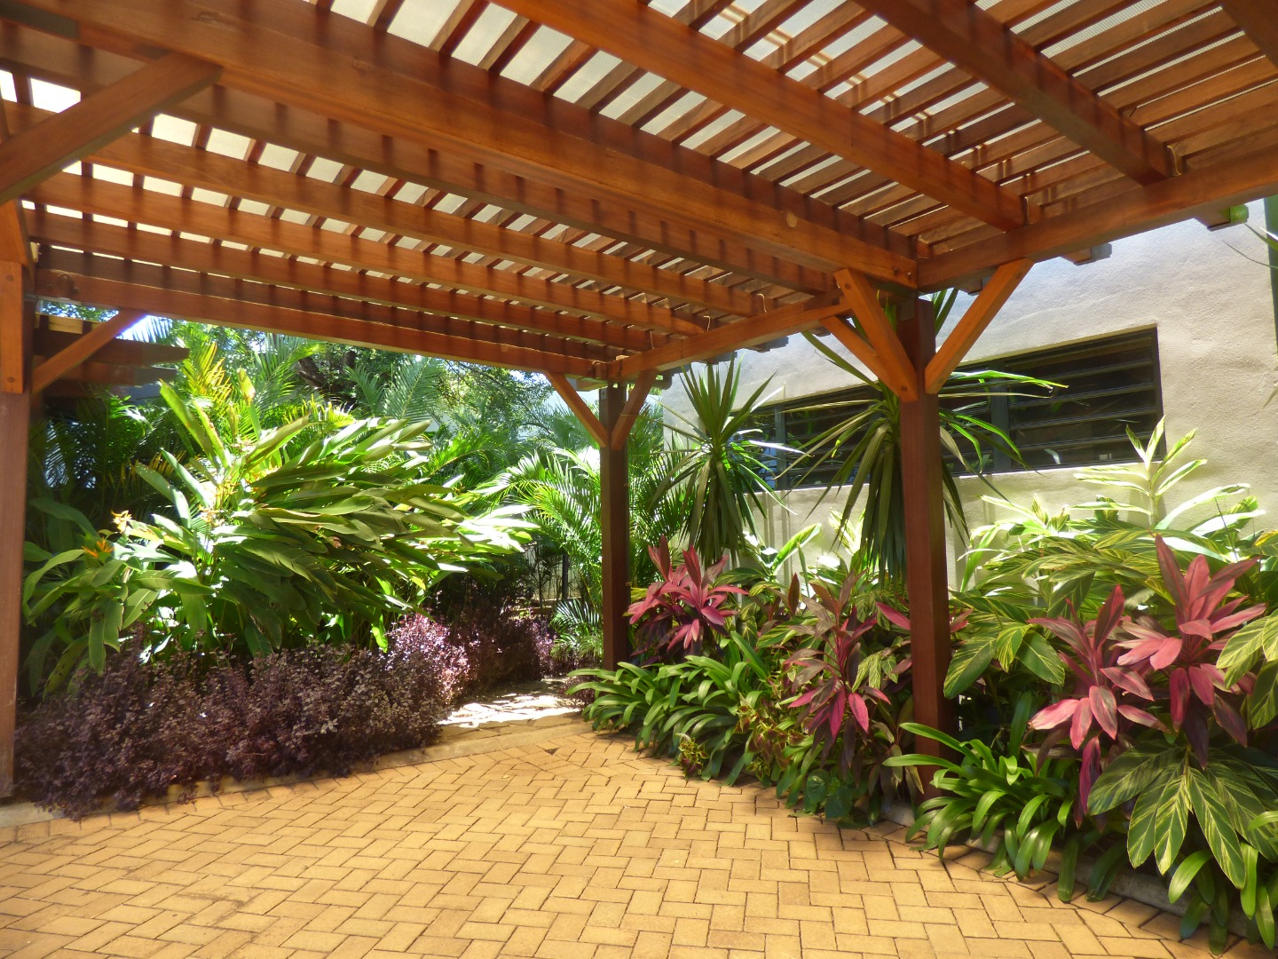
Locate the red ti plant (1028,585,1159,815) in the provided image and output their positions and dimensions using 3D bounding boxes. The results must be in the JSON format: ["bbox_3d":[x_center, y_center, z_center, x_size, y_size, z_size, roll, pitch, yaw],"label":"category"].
[{"bbox_3d":[2.016,0.966,3.295,0.511,0.930,0.524,-4,-6,31],"label":"red ti plant"}]

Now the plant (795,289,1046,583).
[{"bbox_3d":[1.776,-0.227,4.676,1.441,1.703,1.284,-3,-5,21],"label":"plant"}]

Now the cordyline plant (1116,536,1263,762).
[{"bbox_3d":[2.288,0.694,3.088,0.524,0.865,0.550,-4,-6,36],"label":"cordyline plant"}]

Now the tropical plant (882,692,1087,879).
[{"bbox_3d":[1.581,1.351,3.408,0.799,0.590,0.681,-3,-5,24],"label":"tropical plant"}]

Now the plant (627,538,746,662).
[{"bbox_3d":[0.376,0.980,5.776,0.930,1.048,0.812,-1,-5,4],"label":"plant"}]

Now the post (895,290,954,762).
[{"bbox_3d":[1.509,0.346,3.887,0.147,2.581,0.140,3,-6,-38],"label":"post"}]

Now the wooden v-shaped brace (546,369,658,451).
[{"bbox_3d":[-0.286,-0.558,5.858,0.878,0.603,0.432,0,-5,-3],"label":"wooden v-shaped brace"}]

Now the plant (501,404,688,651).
[{"bbox_3d":[-0.473,0.515,7.860,1.899,2.554,1.768,0,-5,-3],"label":"plant"}]

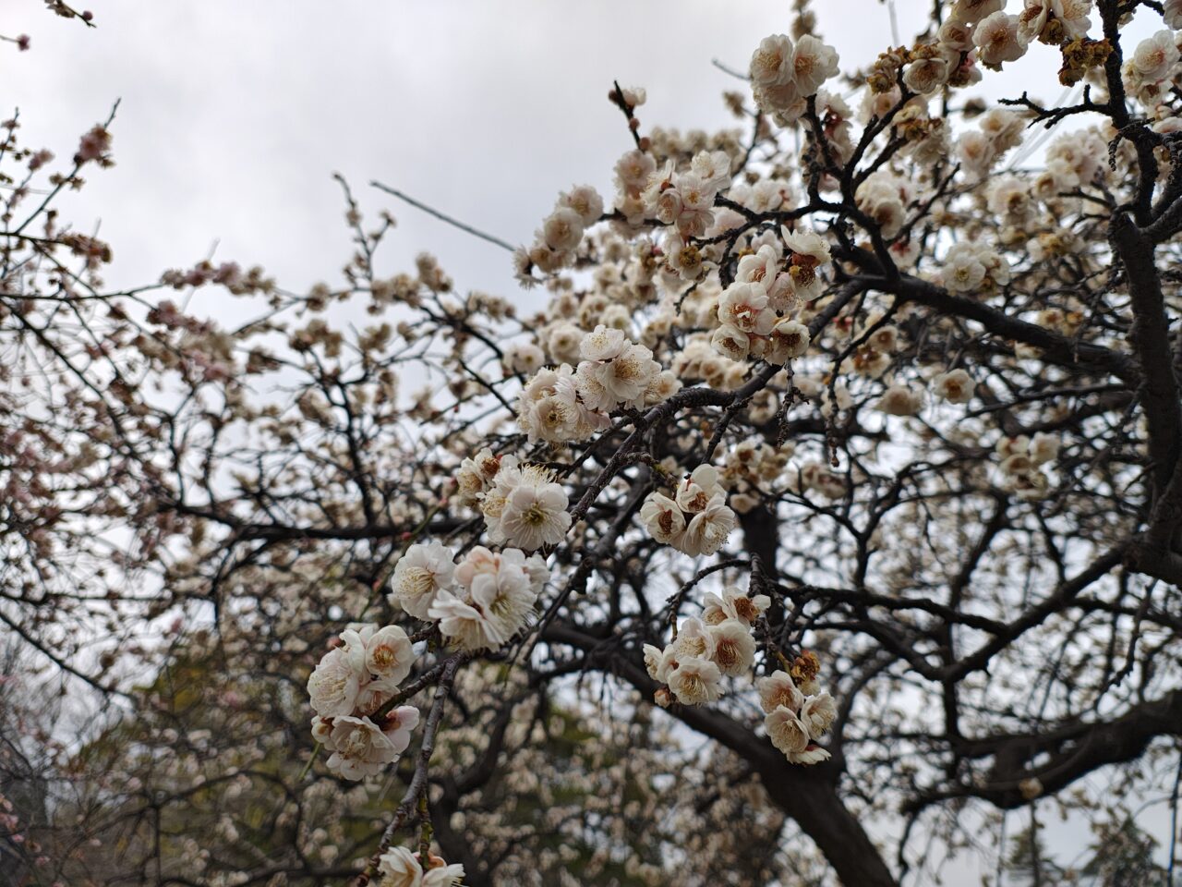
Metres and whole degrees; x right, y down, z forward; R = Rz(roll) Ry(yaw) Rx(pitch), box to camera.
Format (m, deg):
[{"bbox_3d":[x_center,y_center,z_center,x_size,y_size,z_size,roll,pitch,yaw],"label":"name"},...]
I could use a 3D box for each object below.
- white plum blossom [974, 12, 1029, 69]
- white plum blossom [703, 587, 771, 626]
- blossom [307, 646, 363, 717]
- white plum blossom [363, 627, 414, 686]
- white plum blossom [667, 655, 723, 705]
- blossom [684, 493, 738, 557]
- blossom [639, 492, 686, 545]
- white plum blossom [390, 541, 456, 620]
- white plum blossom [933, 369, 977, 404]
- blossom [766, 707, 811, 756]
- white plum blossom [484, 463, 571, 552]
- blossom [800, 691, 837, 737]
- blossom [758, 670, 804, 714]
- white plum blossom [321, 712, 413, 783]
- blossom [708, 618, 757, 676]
[{"bbox_3d":[0.192,-0.189,0.400,0.025,0.025,0.015,-3,11,6],"label":"white plum blossom"},{"bbox_3d":[0.073,0.083,0.430,0.032,0.023,0.015,3,20,-10],"label":"white plum blossom"},{"bbox_3d":[-0.094,0.087,0.315,0.025,0.026,0.016,-15,-6,33],"label":"blossom"},{"bbox_3d":[-0.095,0.099,0.400,0.026,0.027,0.014,3,2,-9],"label":"white plum blossom"},{"bbox_3d":[0.050,0.113,0.410,0.025,0.025,0.015,2,17,-6],"label":"white plum blossom"},{"bbox_3d":[0.052,0.035,0.375,0.025,0.025,0.017,19,13,-39],"label":"blossom"},{"bbox_3d":[0.035,0.037,0.420,0.023,0.026,0.014,-1,24,4],"label":"blossom"},{"bbox_3d":[-0.060,0.049,0.305,0.025,0.026,0.016,-16,-2,34],"label":"white plum blossom"},{"bbox_3d":[0.234,-0.037,0.550,0.025,0.023,0.013,1,21,-3],"label":"white plum blossom"},{"bbox_3d":[0.101,0.146,0.435,0.024,0.025,0.015,-11,14,25],"label":"blossom"},{"bbox_3d":[-0.024,0.024,0.320,0.029,0.029,0.018,1,6,-2],"label":"white plum blossom"},{"bbox_3d":[0.123,0.146,0.460,0.022,0.024,0.014,12,14,-35],"label":"blossom"},{"bbox_3d":[0.100,0.132,0.450,0.024,0.024,0.014,-3,23,9],"label":"blossom"},{"bbox_3d":[-0.083,0.112,0.315,0.028,0.017,0.025,-7,-65,16],"label":"white plum blossom"},{"bbox_3d":[0.068,0.098,0.410,0.025,0.027,0.014,2,24,-7],"label":"blossom"}]

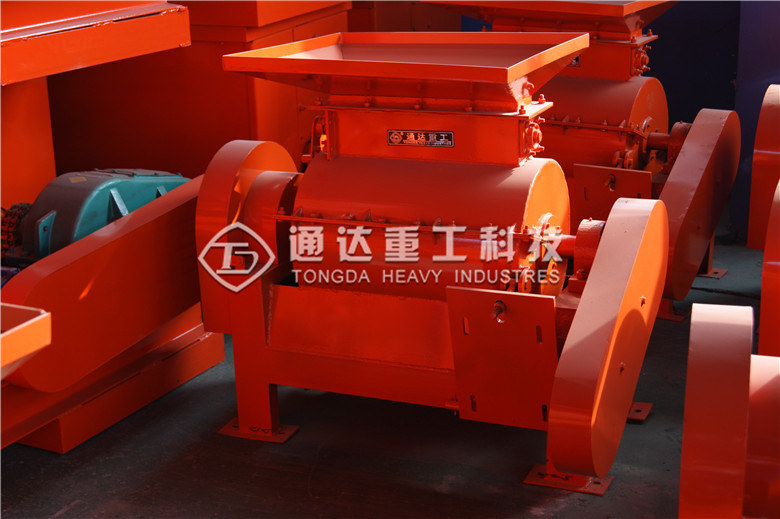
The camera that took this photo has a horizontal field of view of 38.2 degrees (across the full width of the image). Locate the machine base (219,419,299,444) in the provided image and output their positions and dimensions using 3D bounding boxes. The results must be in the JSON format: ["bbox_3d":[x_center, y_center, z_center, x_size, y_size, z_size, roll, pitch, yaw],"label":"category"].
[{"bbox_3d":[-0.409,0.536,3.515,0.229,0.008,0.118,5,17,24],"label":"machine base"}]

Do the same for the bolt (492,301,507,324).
[{"bbox_3d":[0.281,0.138,2.889,0.027,0.038,0.045,5,28,24],"label":"bolt"}]

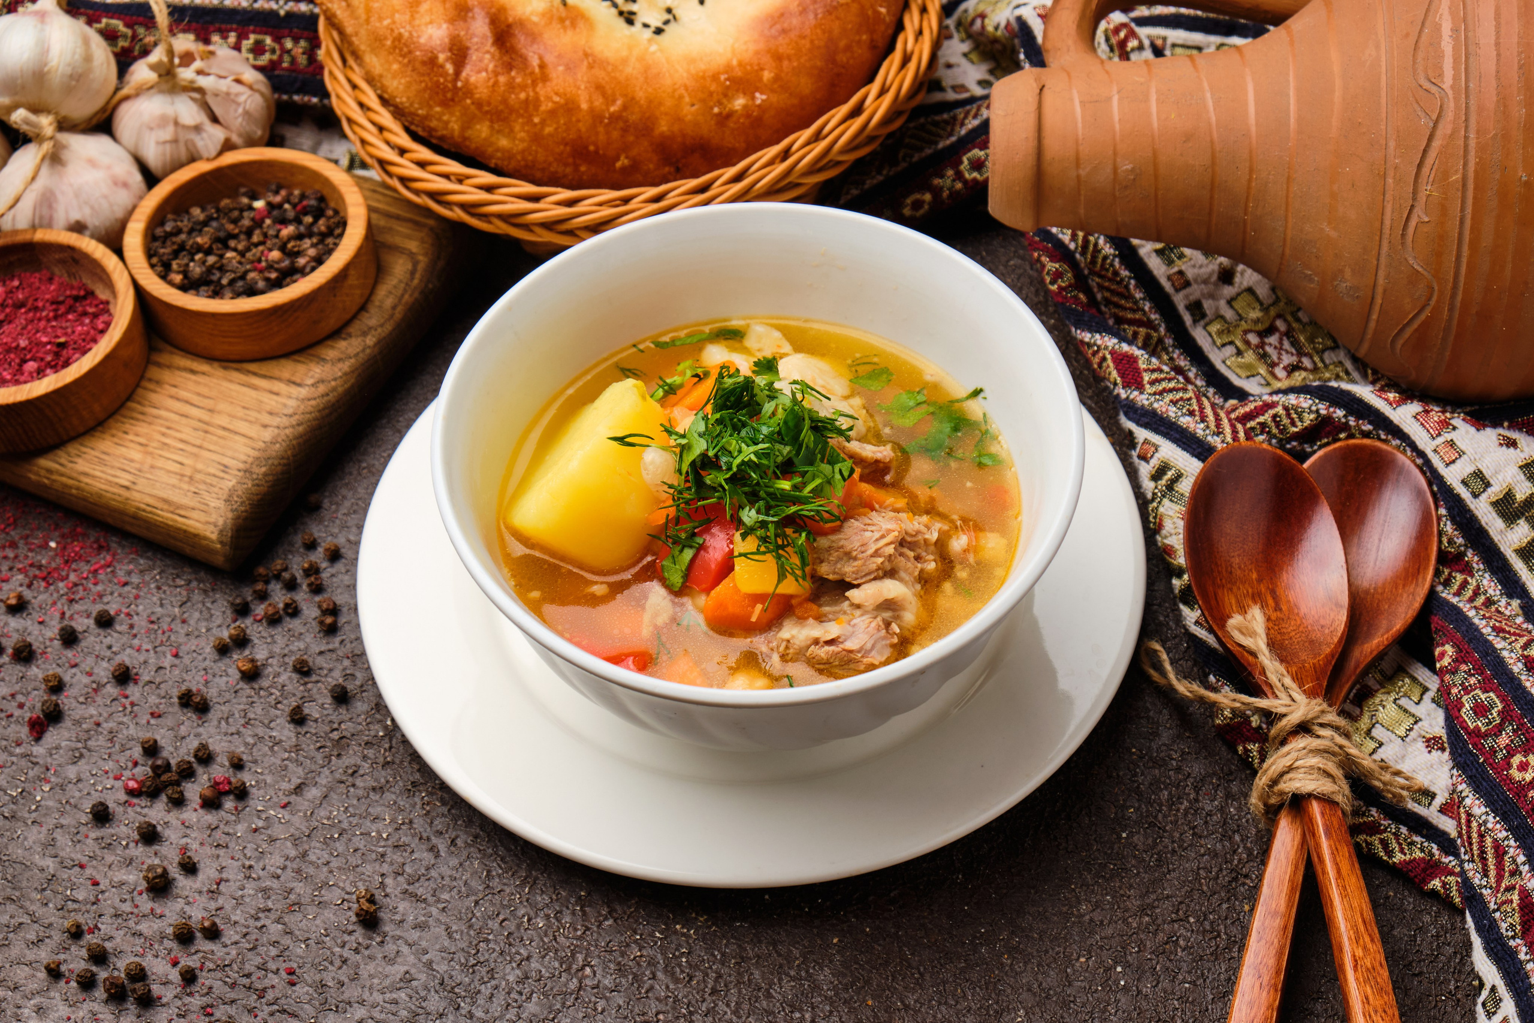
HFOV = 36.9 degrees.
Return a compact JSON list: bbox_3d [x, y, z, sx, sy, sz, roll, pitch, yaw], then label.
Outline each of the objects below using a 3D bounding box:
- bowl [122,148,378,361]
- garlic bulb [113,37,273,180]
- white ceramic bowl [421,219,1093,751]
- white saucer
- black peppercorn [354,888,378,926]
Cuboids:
[{"bbox_3d":[-0.143,-0.071,0.639,0.066,0.021,0.066,-2,50,0],"label":"bowl"},{"bbox_3d":[-0.166,-0.115,0.665,0.046,0.041,0.046,-4,56,3],"label":"garlic bulb"},{"bbox_3d":[-0.002,0.001,0.570,0.155,0.063,0.155,-1,50,1],"label":"white ceramic bowl"},{"bbox_3d":[-0.004,0.015,0.594,0.200,0.021,0.200,-1,50,1],"label":"white saucer"},{"bbox_3d":[-0.094,0.093,0.541,0.005,0.005,0.007,-15,51,-11],"label":"black peppercorn"}]

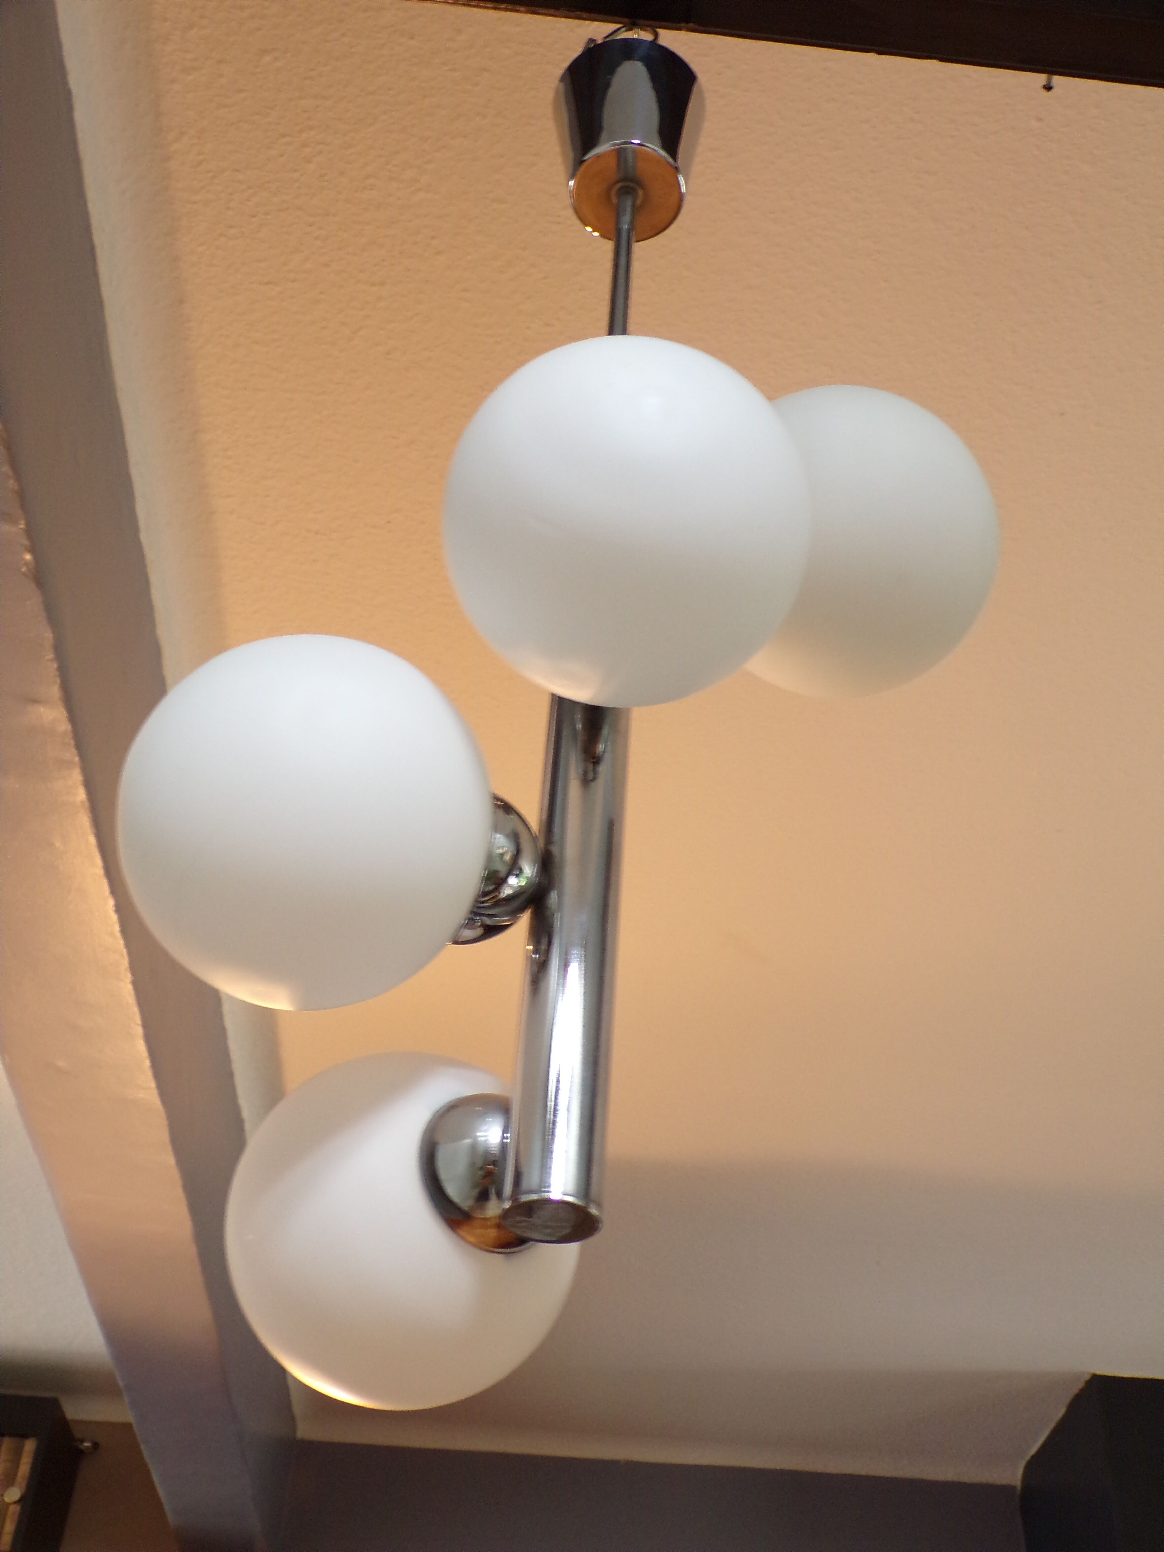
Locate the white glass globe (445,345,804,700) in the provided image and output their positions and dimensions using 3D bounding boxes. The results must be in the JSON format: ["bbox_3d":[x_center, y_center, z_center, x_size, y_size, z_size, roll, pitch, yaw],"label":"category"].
[{"bbox_3d":[0.017,-0.100,0.657,0.145,0.145,0.145,4,-40,0],"label":"white glass globe"}]

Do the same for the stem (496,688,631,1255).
[{"bbox_3d":[0.000,0.016,0.713,0.036,0.374,0.036,4,-40,0],"label":"stem"}]

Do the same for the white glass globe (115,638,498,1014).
[{"bbox_3d":[-0.106,0.018,0.644,0.145,0.145,0.145,4,-40,0],"label":"white glass globe"}]

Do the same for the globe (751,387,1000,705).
[{"bbox_3d":[0.122,-0.109,0.783,0.145,0.145,0.145,4,-40,0],"label":"globe"}]

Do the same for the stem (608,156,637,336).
[{"bbox_3d":[0.020,-0.247,0.935,0.011,0.310,0.011,4,-40,0],"label":"stem"}]

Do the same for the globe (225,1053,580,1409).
[{"bbox_3d":[-0.075,0.188,0.693,0.145,0.145,0.145,4,-40,0],"label":"globe"}]

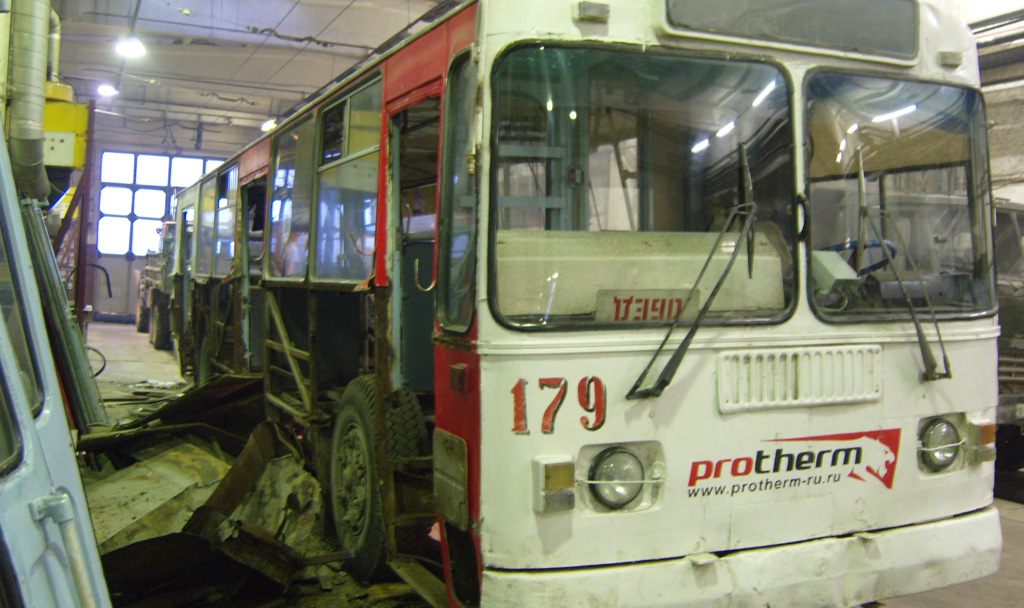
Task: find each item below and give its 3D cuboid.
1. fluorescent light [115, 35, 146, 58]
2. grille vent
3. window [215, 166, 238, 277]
[{"bbox_3d":[-7.738,-5.223,21.000,0.550,0.420,0.550,1,2,-24],"label":"fluorescent light"},{"bbox_3d":[1.131,0.292,4.030,0.790,0.228,0.040,0,2,-24],"label":"grille vent"},{"bbox_3d":[-2.613,-0.735,9.458,0.050,1.000,1.330,0,2,-24],"label":"window"}]

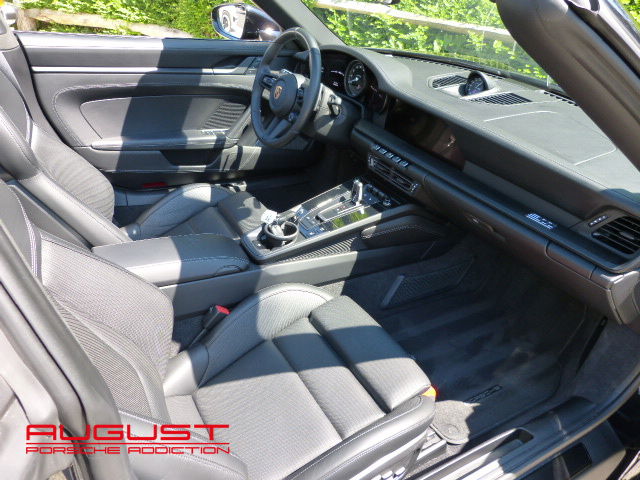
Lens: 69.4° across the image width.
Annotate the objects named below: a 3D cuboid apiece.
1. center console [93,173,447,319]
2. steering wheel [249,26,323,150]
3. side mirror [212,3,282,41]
[{"bbox_3d":[-0.095,-0.021,1.179,0.930,0.250,0.280,-12,34,-29],"label":"center console"},{"bbox_3d":[-0.087,-0.454,1.414,0.095,0.365,0.365,4,26,-37],"label":"steering wheel"},{"bbox_3d":[-0.288,-0.840,1.778,0.180,0.135,0.230,-18,37,-35],"label":"side mirror"}]

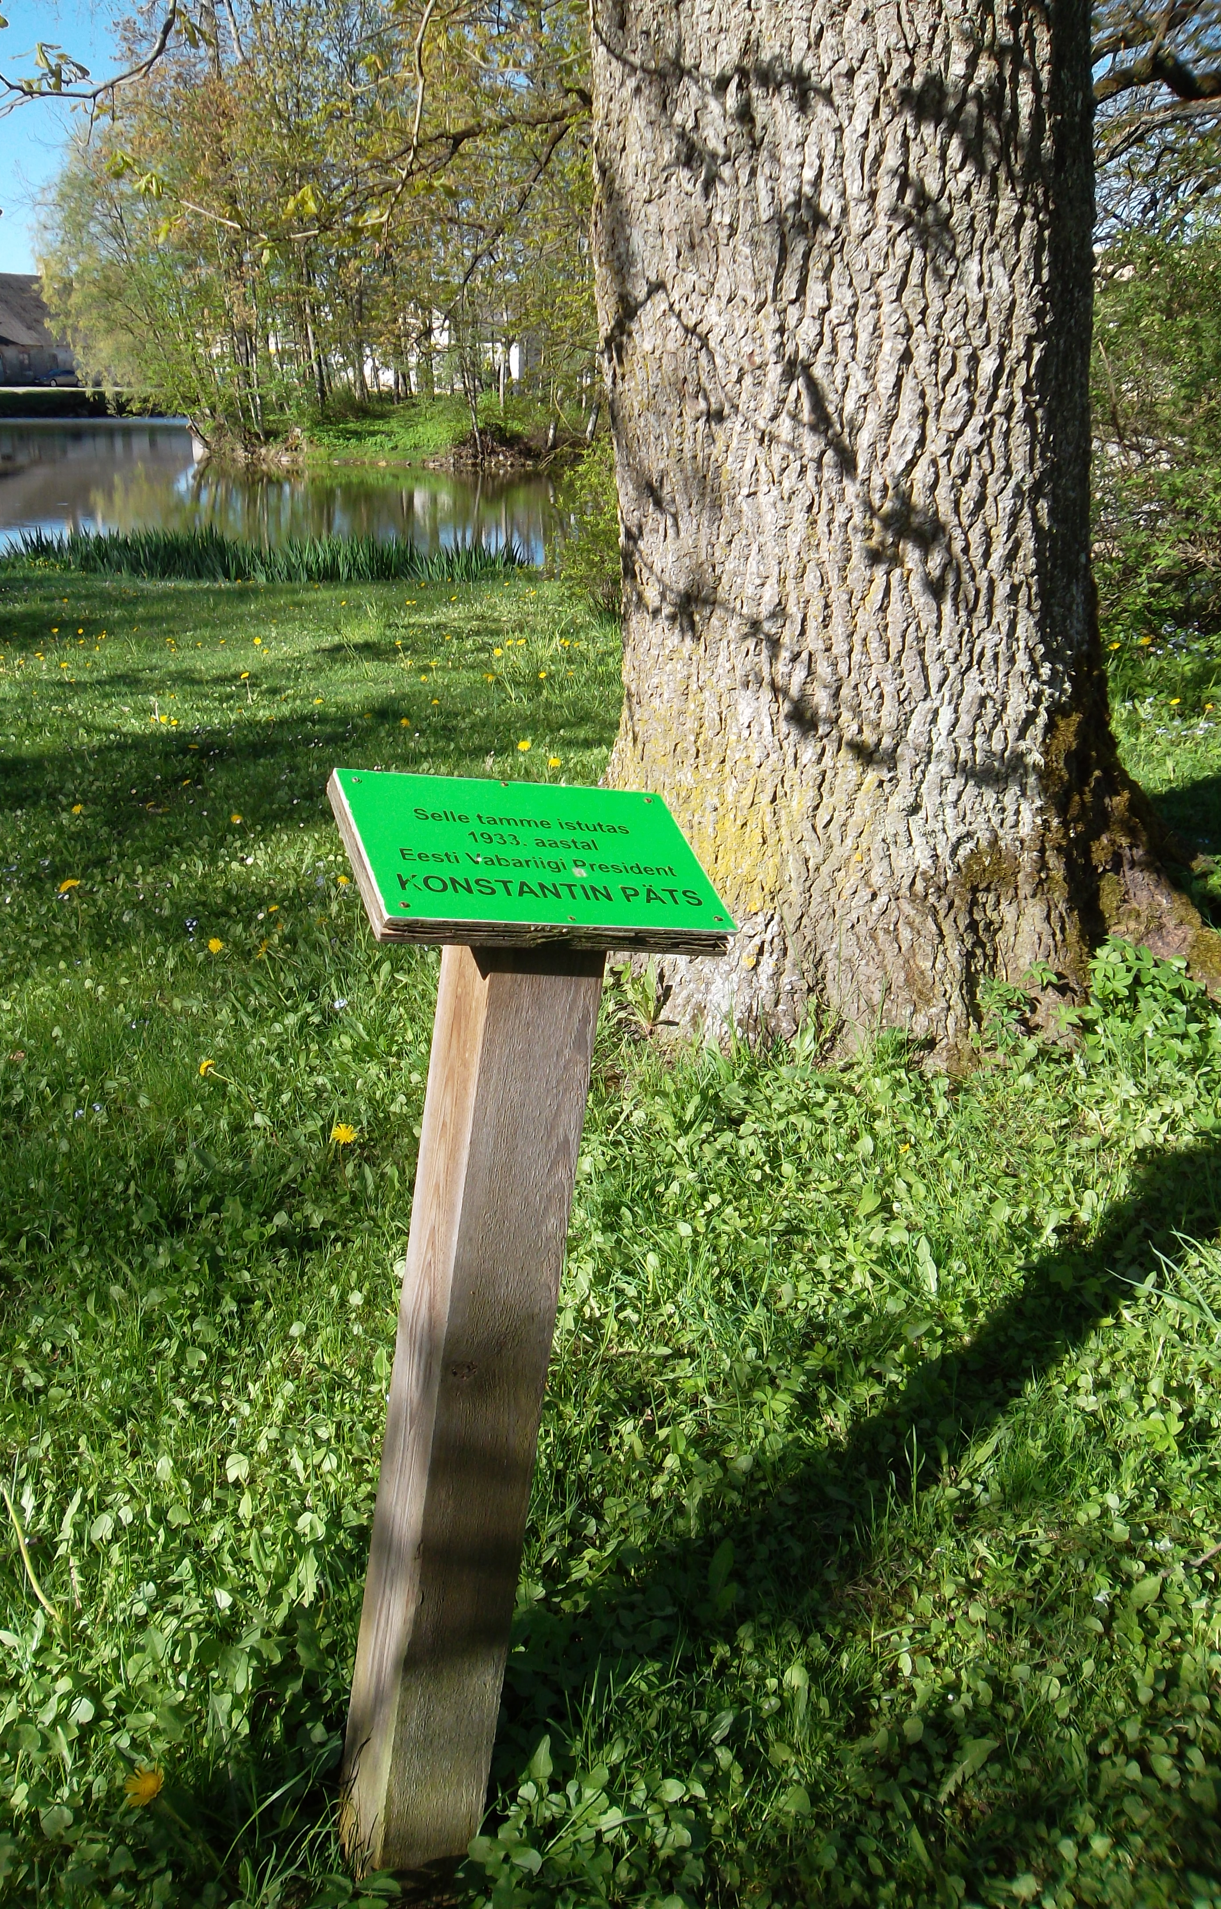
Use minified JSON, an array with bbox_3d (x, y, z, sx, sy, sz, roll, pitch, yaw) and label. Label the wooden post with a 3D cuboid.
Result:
[{"bbox_3d":[-0.132,0.390,1.367,0.102,0.936,0.117,2,14,-27],"label":"wooden post"}]

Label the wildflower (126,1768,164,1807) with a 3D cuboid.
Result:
[{"bbox_3d":[-0.429,0.767,1.371,0.035,0.019,0.035,-24,29,0],"label":"wildflower"}]

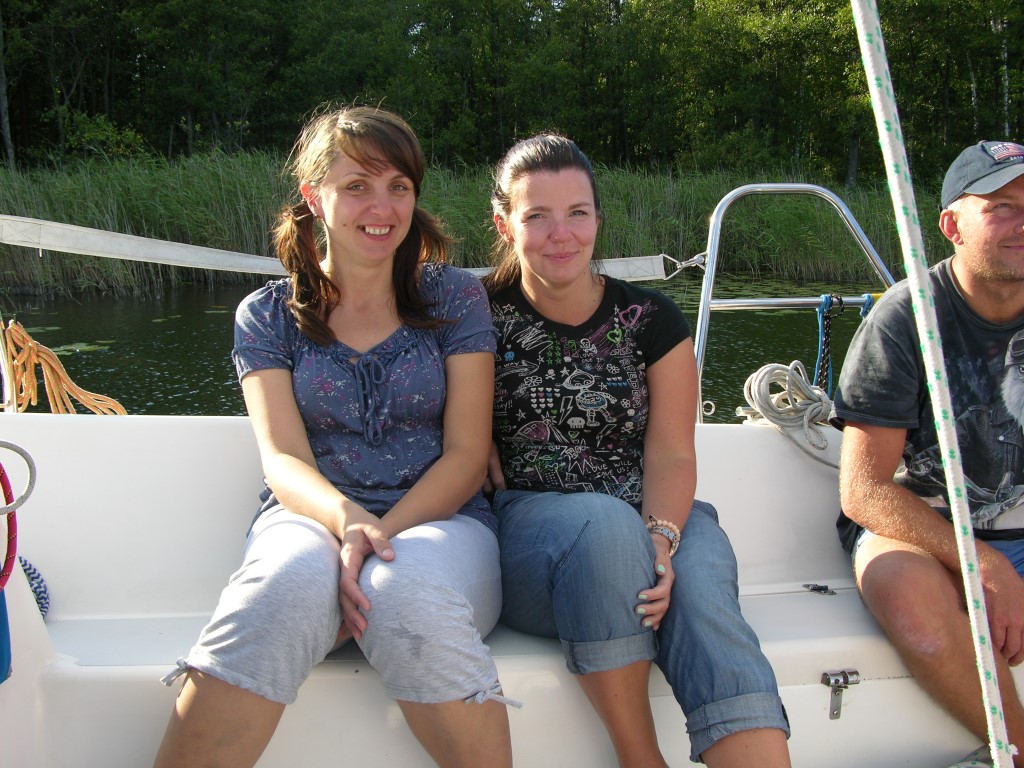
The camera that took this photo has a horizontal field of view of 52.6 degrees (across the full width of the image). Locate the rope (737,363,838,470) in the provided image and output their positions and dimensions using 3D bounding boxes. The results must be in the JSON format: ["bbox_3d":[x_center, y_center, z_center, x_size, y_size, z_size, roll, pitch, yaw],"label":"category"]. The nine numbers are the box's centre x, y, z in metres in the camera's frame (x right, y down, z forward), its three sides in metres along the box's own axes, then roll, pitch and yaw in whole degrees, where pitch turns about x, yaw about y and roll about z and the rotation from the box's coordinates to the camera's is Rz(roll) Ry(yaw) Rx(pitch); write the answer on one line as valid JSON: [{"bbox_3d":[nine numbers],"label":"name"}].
[{"bbox_3d":[0.527,0.056,1.980,0.195,0.190,0.150,-2,9,0],"label":"rope"}]

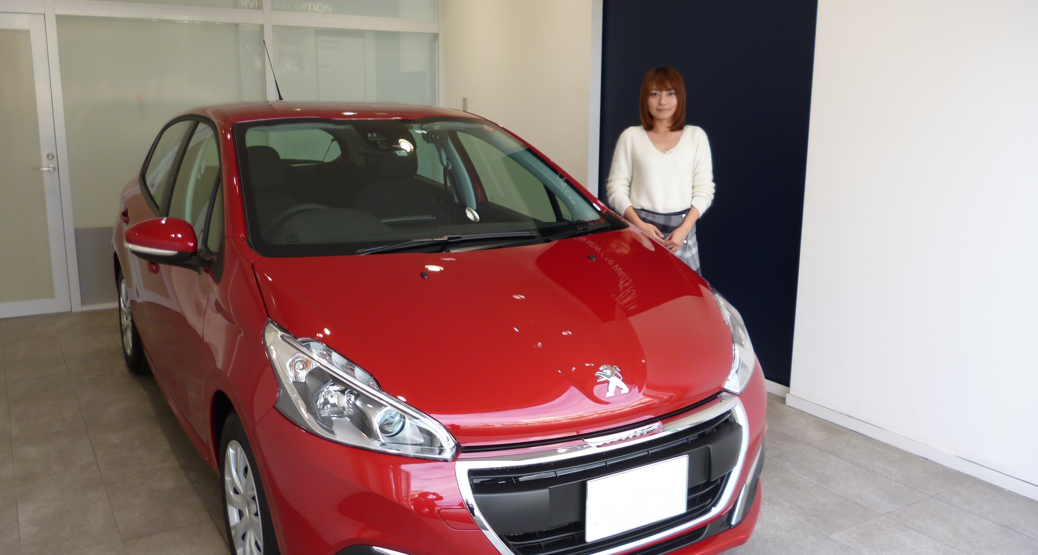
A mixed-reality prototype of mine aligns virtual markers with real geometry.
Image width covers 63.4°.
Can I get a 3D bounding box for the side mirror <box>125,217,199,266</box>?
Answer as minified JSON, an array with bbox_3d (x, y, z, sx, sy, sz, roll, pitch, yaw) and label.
[{"bbox_3d":[-1.119,-0.108,2.652,0.225,0.155,0.130,-6,13,-31],"label":"side mirror"}]

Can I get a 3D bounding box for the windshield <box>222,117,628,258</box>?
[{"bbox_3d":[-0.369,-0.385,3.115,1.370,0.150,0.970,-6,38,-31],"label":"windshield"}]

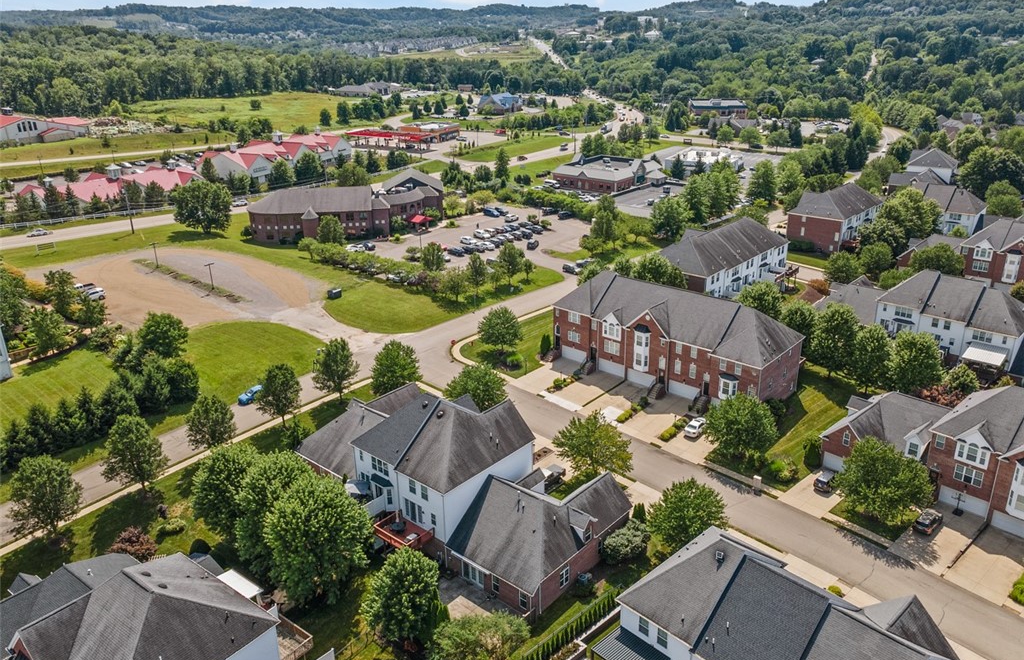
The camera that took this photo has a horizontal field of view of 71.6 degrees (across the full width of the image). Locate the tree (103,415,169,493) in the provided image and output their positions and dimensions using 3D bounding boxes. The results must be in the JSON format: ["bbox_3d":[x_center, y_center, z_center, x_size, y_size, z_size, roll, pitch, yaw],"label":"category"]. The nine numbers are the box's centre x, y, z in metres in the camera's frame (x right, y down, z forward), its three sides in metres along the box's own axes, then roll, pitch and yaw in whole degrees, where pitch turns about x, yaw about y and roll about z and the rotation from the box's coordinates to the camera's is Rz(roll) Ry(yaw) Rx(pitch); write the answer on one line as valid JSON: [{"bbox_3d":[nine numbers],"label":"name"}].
[{"bbox_3d":[-45.770,15.410,86.750,7.040,10.730,7.040,-1,21,0],"label":"tree"}]

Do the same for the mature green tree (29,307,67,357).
[{"bbox_3d":[-80.758,0.192,123.773,5.800,8.900,5.800,-1,21,0],"label":"mature green tree"}]

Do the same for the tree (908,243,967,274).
[{"bbox_3d":[93.560,-14.760,156.500,10.900,8.500,10.900,12,25,29],"label":"tree"}]

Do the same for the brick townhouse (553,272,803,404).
[{"bbox_3d":[24.760,0.280,110.560,35.900,14.100,15.600,18,28,39],"label":"brick townhouse"}]

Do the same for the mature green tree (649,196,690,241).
[{"bbox_3d":[43.100,-30.340,192.930,11.200,12.600,11.200,4,22,12],"label":"mature green tree"}]

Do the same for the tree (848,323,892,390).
[{"bbox_3d":[52.215,4.386,103.721,6.200,10.800,6.200,-1,21,0],"label":"tree"}]

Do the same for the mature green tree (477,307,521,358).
[{"bbox_3d":[-1.876,0.323,116.814,7.300,8.600,7.300,-1,21,0],"label":"mature green tree"}]

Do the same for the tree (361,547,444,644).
[{"bbox_3d":[-9.463,23.435,61.794,7.404,9.397,7.404,-1,20,0],"label":"tree"}]

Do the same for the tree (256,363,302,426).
[{"bbox_3d":[-31.708,9.095,97.349,6.200,9.800,6.200,-1,21,0],"label":"tree"}]

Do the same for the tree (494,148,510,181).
[{"bbox_3d":[-3.600,-62.670,270.730,6.100,12.750,6.100,-1,21,0],"label":"tree"}]

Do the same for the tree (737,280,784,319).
[{"bbox_3d":[41.900,-2.640,120.540,7.500,11.310,7.500,-1,21,0],"label":"tree"}]

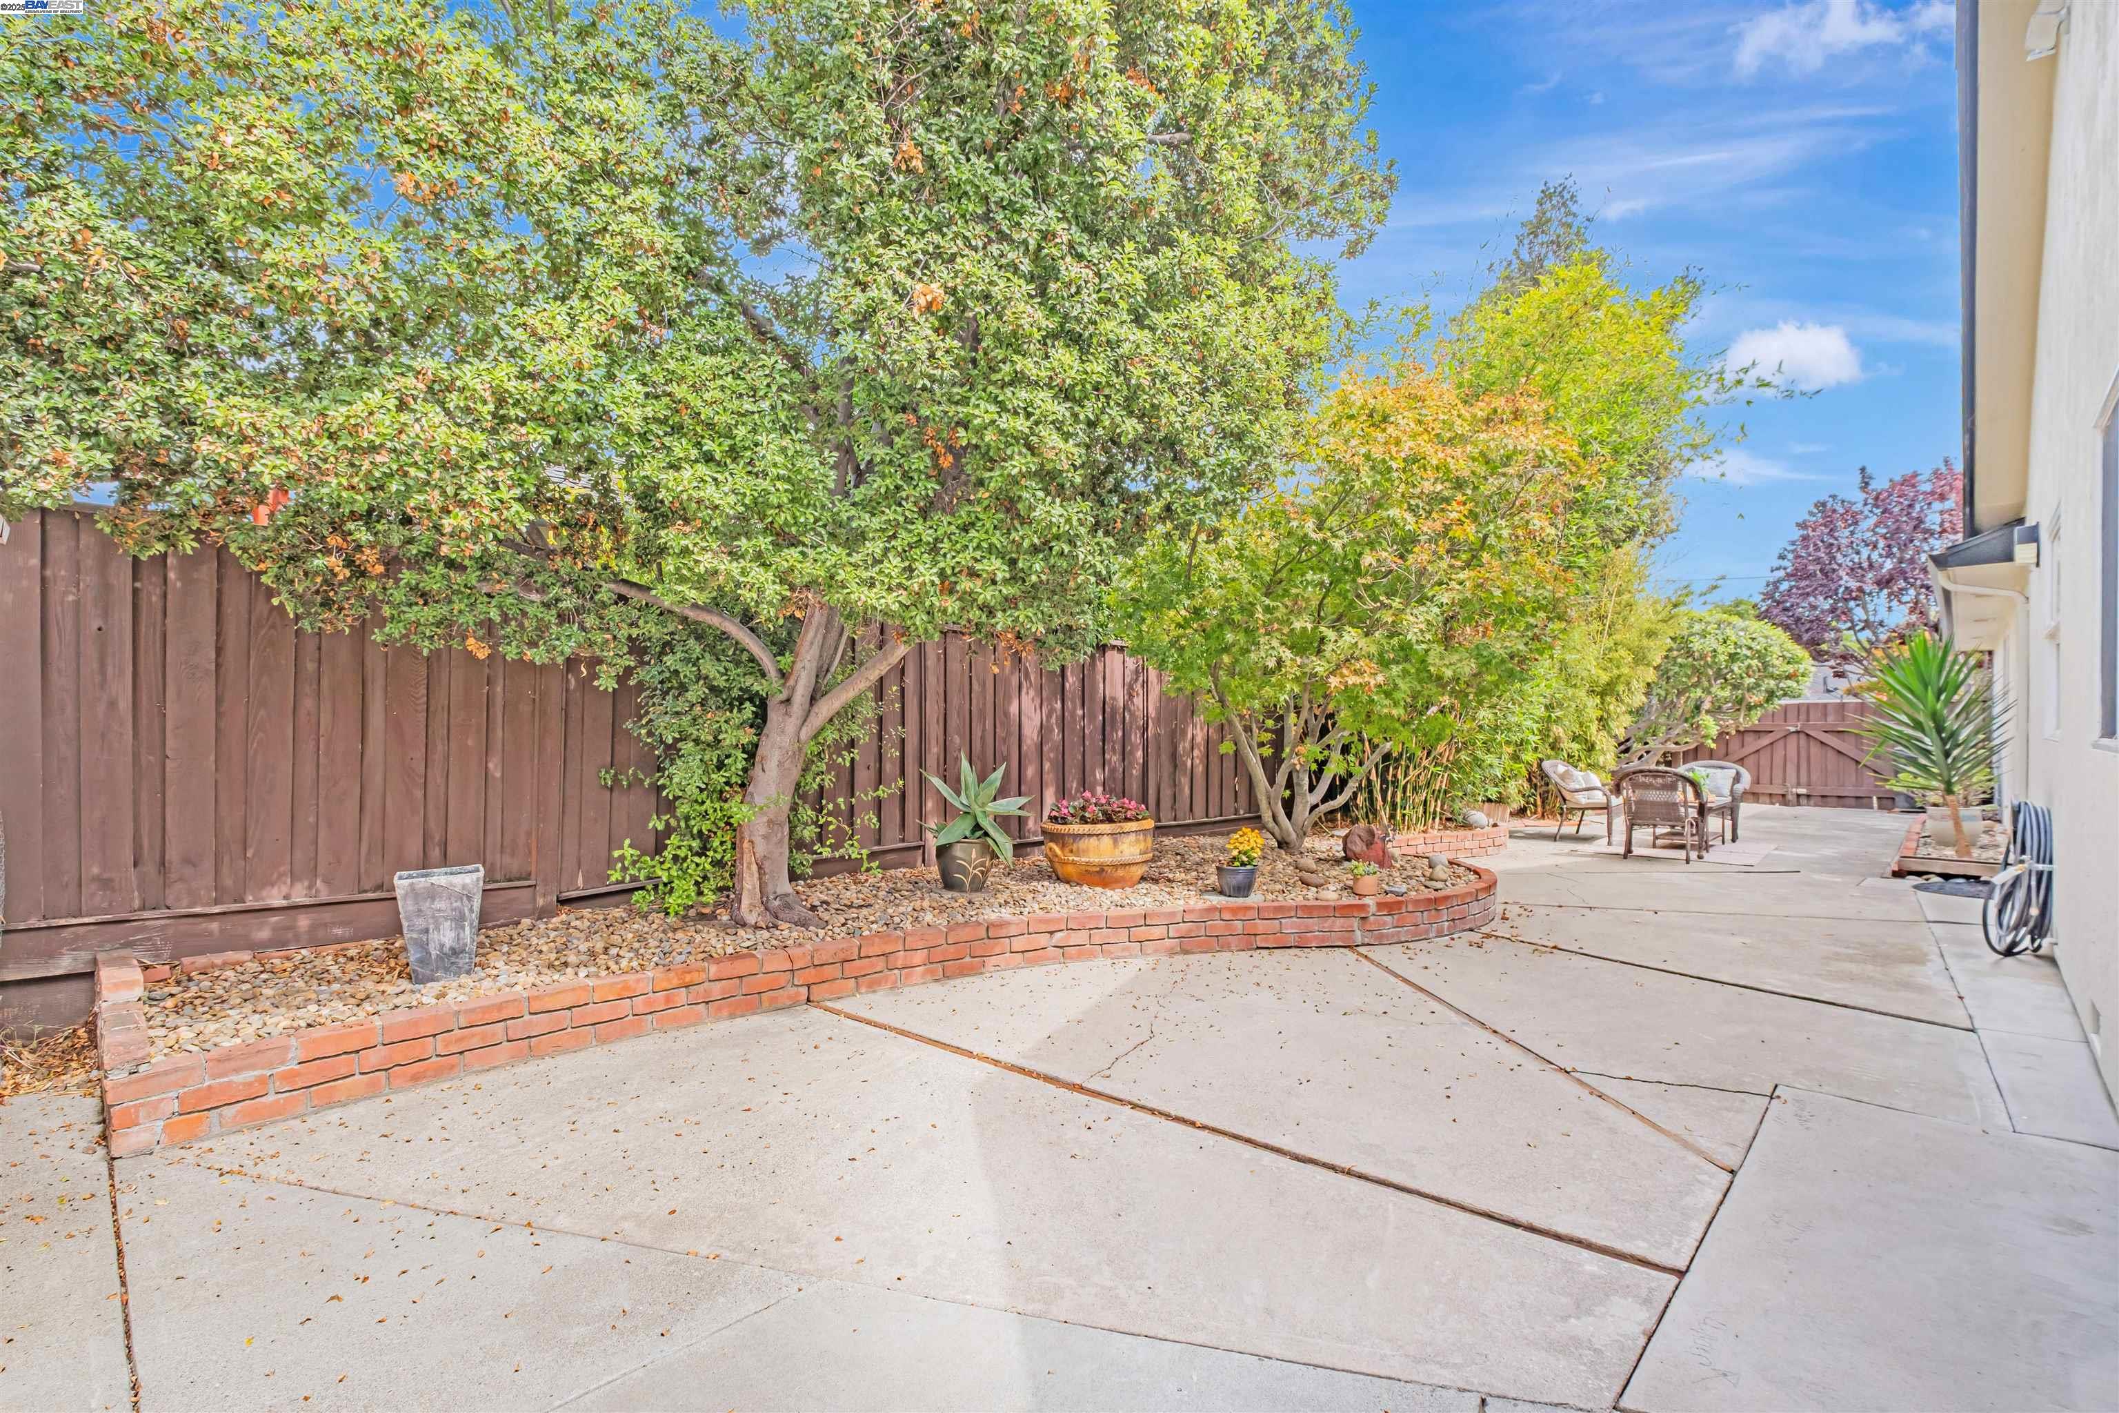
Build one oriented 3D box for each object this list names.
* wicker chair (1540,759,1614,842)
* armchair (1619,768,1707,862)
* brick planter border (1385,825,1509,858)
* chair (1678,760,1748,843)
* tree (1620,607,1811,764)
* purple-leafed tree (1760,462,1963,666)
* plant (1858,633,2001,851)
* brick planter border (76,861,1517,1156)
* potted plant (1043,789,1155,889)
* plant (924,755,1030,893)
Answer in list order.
[{"bbox_3d":[5.620,1.020,9.400,0.660,0.870,0.740,1,-2,-39],"label":"wicker chair"},{"bbox_3d":[5.220,0.920,7.670,0.630,0.810,0.650,0,-1,41],"label":"armchair"},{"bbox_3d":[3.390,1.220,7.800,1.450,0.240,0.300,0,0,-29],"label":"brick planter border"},{"bbox_3d":[6.610,0.930,8.970,0.650,0.810,0.630,0,-1,-44],"label":"chair"},{"bbox_3d":[8.800,0.020,11.900,2.100,2.600,2.100,-1,-2,36],"label":"tree"},{"bbox_3d":[14.500,-1.500,15.500,3.500,5.600,3.500,0,-1,43],"label":"purple-leafed tree"},{"bbox_3d":[6.980,0.280,7.100,0.880,1.760,0.880,0,-1,45],"label":"plant"},{"bbox_3d":[-0.330,1.180,4.820,7.400,0.210,2.200,1,-2,-31],"label":"brick planter border"},{"bbox_3d":[0.245,0.820,5.520,0.700,0.580,0.660,0,-2,-2],"label":"potted plant"},{"bbox_3d":[-0.505,0.715,5.420,0.650,0.830,0.600,0,-2,-6],"label":"plant"}]

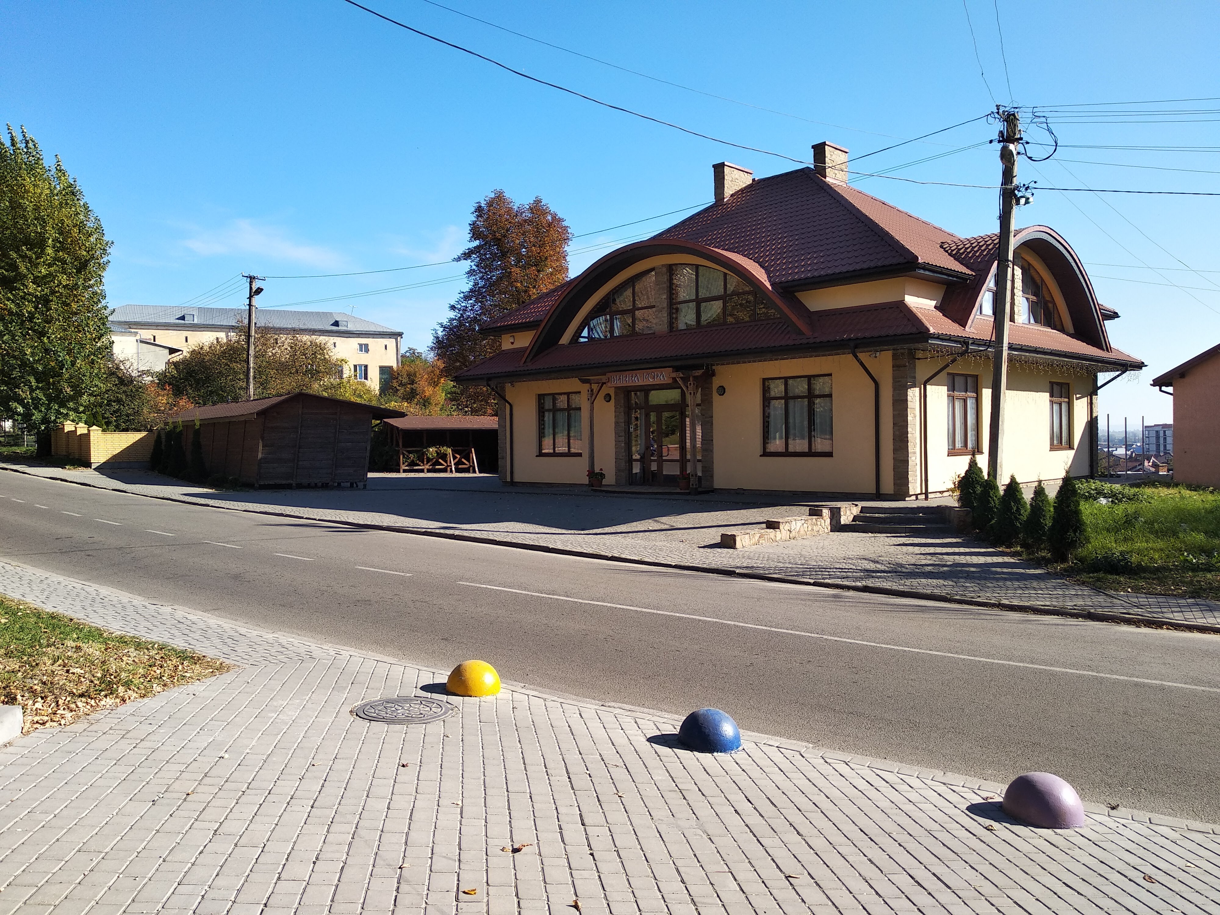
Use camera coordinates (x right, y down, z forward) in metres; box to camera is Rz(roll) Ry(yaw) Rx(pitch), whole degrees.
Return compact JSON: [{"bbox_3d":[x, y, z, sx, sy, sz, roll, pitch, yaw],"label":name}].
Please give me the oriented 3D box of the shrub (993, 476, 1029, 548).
[{"bbox_3d":[6.119,0.808,13.990,0.550,1.092,0.530,-1,1,0],"label":"shrub"}]

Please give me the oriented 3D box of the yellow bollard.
[{"bbox_3d":[-1.040,1.684,7.069,0.415,0.227,0.415,4,-1,0],"label":"yellow bollard"}]

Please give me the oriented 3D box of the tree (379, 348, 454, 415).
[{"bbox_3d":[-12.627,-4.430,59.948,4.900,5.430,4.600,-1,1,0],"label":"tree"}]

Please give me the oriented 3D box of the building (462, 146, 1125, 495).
[{"bbox_3d":[5.662,-4.434,29.225,14.270,10.470,16.510,-2,2,-44],"label":"building"}]

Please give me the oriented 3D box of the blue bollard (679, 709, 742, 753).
[{"bbox_3d":[0.674,1.794,6.114,0.415,0.226,0.415,4,-1,0],"label":"blue bollard"}]

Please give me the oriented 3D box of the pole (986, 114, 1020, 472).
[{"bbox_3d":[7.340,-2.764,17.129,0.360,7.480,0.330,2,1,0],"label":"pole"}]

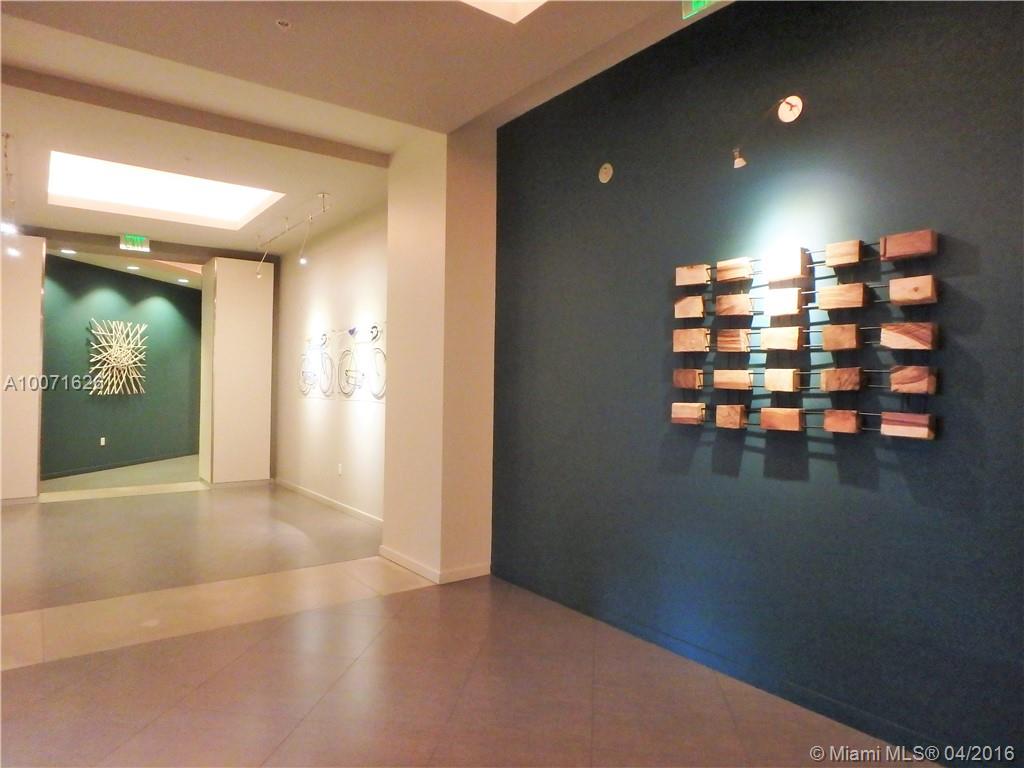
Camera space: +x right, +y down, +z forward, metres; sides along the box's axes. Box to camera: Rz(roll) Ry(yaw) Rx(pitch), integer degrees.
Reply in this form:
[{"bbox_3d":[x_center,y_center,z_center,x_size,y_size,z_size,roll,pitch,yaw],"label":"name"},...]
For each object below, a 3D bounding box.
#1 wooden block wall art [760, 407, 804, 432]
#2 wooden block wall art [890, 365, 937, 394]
[{"bbox_3d":[1.181,0.155,2.708,0.058,0.097,0.174,1,0,-36],"label":"wooden block wall art"},{"bbox_3d":[1.657,-0.017,2.567,0.070,0.107,0.136,1,-1,-38],"label":"wooden block wall art"}]

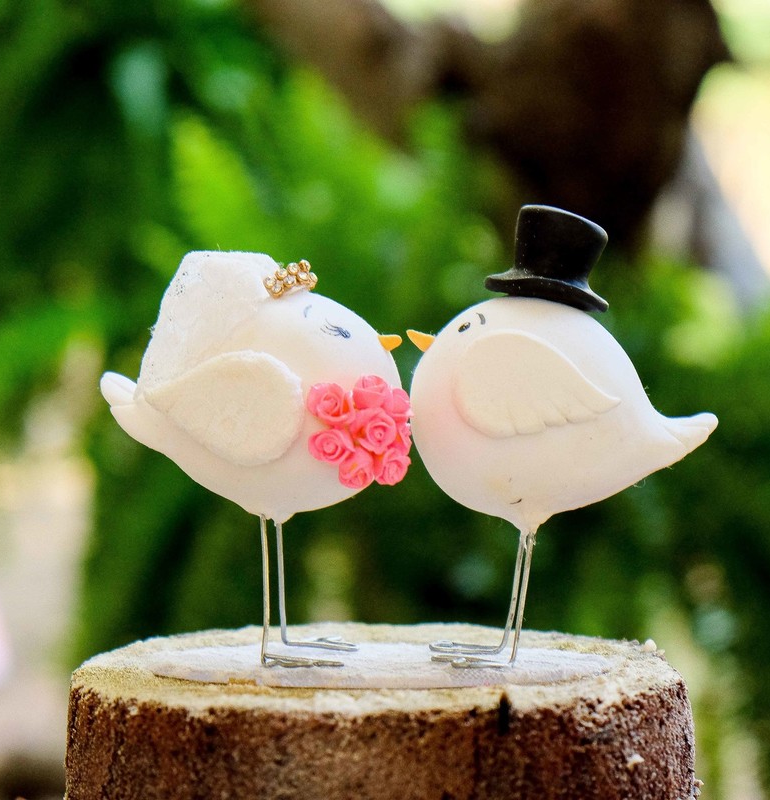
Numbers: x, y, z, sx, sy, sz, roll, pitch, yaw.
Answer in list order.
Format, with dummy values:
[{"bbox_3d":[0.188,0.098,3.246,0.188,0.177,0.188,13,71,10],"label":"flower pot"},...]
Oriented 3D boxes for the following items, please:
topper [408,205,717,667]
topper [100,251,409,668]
[{"bbox_3d":[0.043,0.008,0.665,0.074,0.109,0.059,0,3,0],"label":"topper"},{"bbox_3d":[-0.031,0.013,0.665,0.075,0.098,0.060,0,3,4],"label":"topper"}]

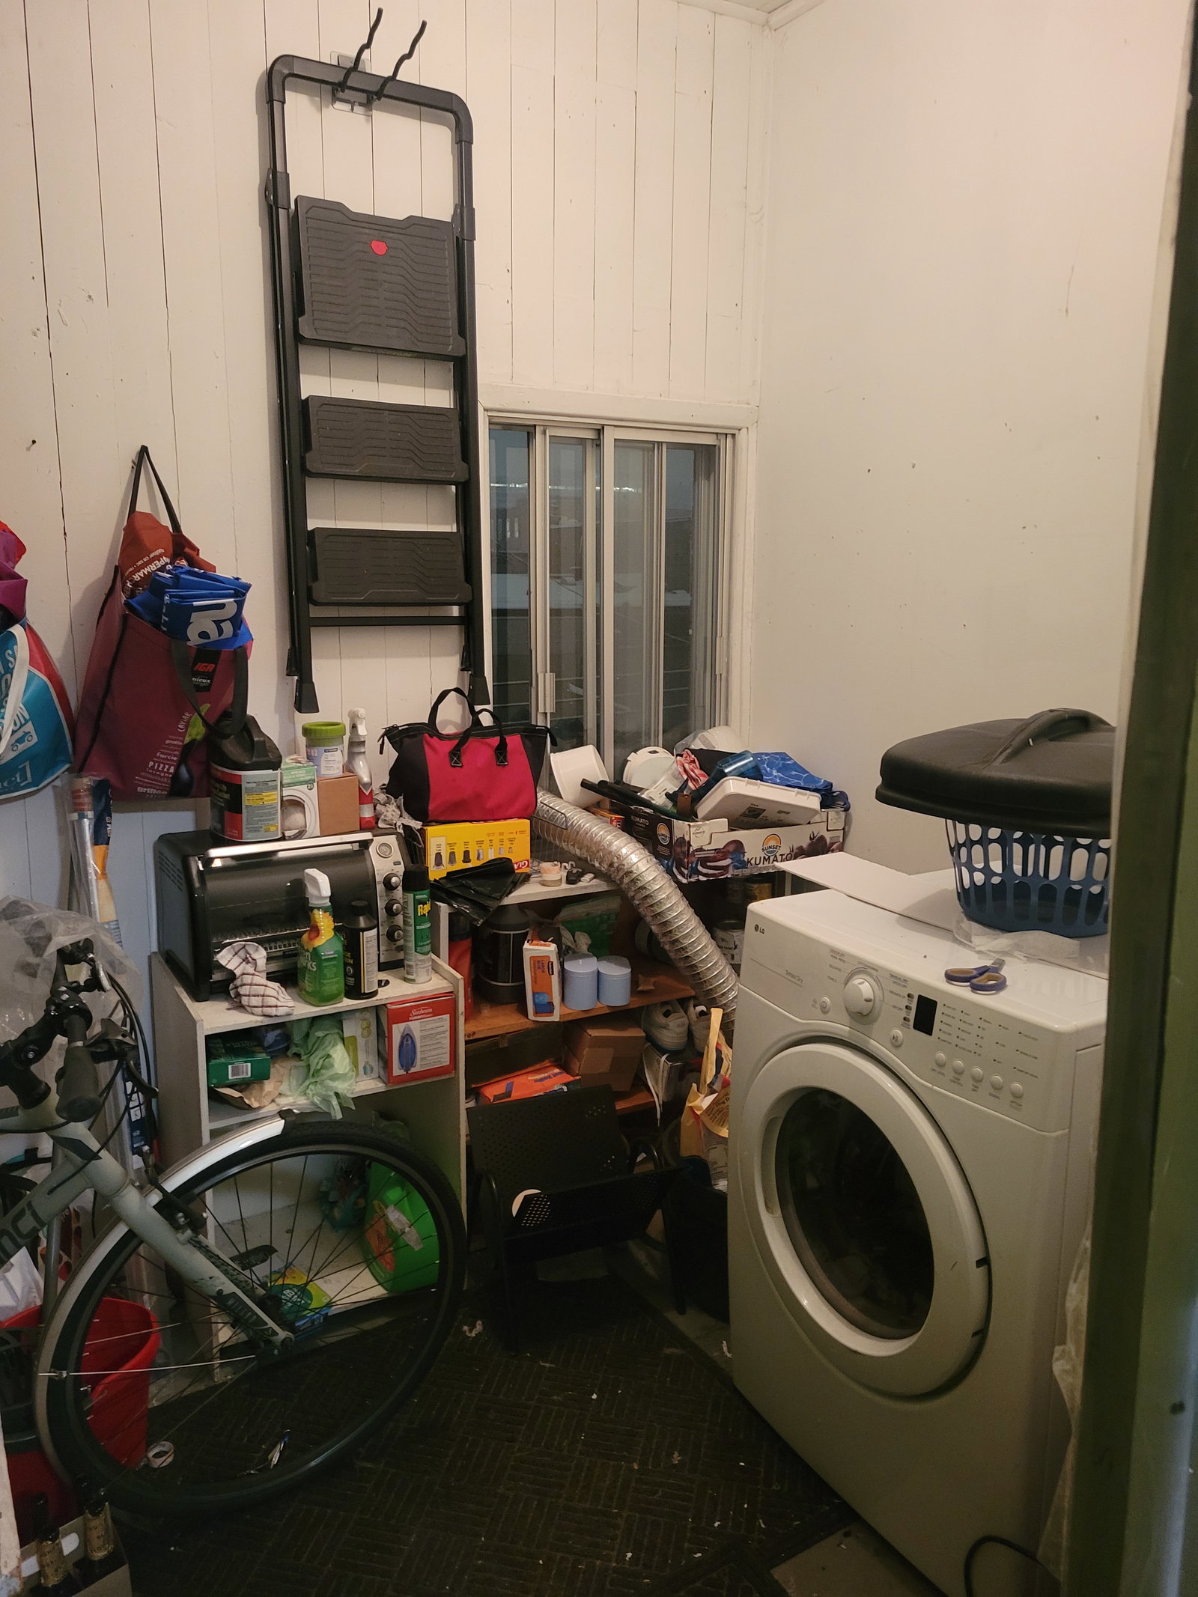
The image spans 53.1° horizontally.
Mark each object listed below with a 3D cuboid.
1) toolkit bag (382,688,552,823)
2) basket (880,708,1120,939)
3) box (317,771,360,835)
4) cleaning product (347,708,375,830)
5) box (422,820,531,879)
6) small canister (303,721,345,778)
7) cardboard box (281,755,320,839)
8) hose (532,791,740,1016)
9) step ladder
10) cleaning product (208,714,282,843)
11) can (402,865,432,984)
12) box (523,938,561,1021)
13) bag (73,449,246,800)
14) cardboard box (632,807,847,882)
[{"bbox_3d":[-0.317,-0.110,2.838,0.375,0.310,0.150,-4,12,-20],"label":"toolkit bag"},{"bbox_3d":[0.769,0.026,2.051,0.560,0.360,0.560,-6,13,-30],"label":"basket"},{"bbox_3d":[-0.580,0.008,2.595,0.092,0.118,0.095,-7,14,-34],"label":"box"},{"bbox_3d":[-0.537,-0.071,2.696,0.048,0.268,0.090,-6,13,-28],"label":"cleaning product"},{"bbox_3d":[-0.289,0.114,2.826,0.238,0.123,0.090,-4,12,-18],"label":"box"},{"bbox_3d":[-0.587,-0.106,2.585,0.092,0.110,0.092,-7,14,-34],"label":"small canister"},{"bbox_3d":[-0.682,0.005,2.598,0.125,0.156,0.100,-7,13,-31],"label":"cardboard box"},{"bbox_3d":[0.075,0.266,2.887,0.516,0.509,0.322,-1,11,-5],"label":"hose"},{"bbox_3d":[-0.463,-0.837,2.576,0.455,1.300,0.100,-6,13,-30],"label":"step ladder"},{"bbox_3d":[-0.745,-0.052,2.527,0.136,0.260,0.140,-7,14,-34],"label":"cleaning product"},{"bbox_3d":[-0.377,0.259,2.472,0.059,0.242,0.059,0,11,0],"label":"can"},{"bbox_3d":[-0.121,0.413,2.729,0.071,0.168,0.060,0,11,11],"label":"box"},{"bbox_3d":[-0.875,-0.340,2.394,0.300,0.660,0.190,-8,14,-35],"label":"bag"},{"bbox_3d":[0.334,0.084,2.950,0.432,0.136,0.295,-5,13,-26],"label":"cardboard box"}]

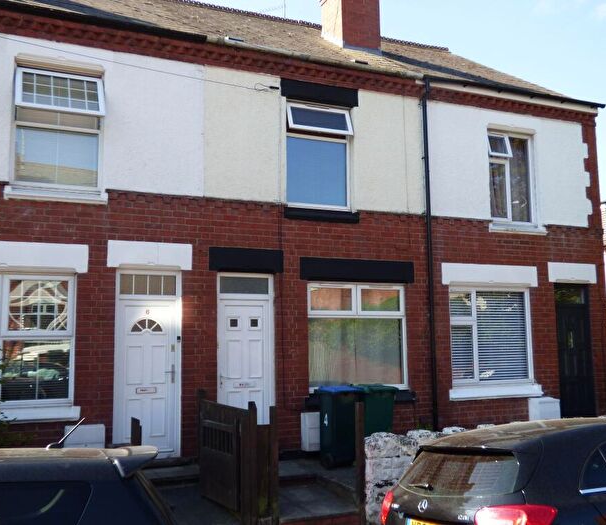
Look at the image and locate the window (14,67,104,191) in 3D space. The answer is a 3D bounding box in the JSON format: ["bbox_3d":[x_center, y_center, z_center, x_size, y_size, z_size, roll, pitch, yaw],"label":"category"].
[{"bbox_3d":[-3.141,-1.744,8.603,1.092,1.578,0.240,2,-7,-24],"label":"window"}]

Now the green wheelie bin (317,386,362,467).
[{"bbox_3d":[0.539,2.230,9.176,0.530,1.040,0.480,2,-7,-24],"label":"green wheelie bin"}]

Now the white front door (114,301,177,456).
[{"bbox_3d":[-2.040,1.514,8.729,0.835,2.053,0.090,2,-7,-24],"label":"white front door"}]

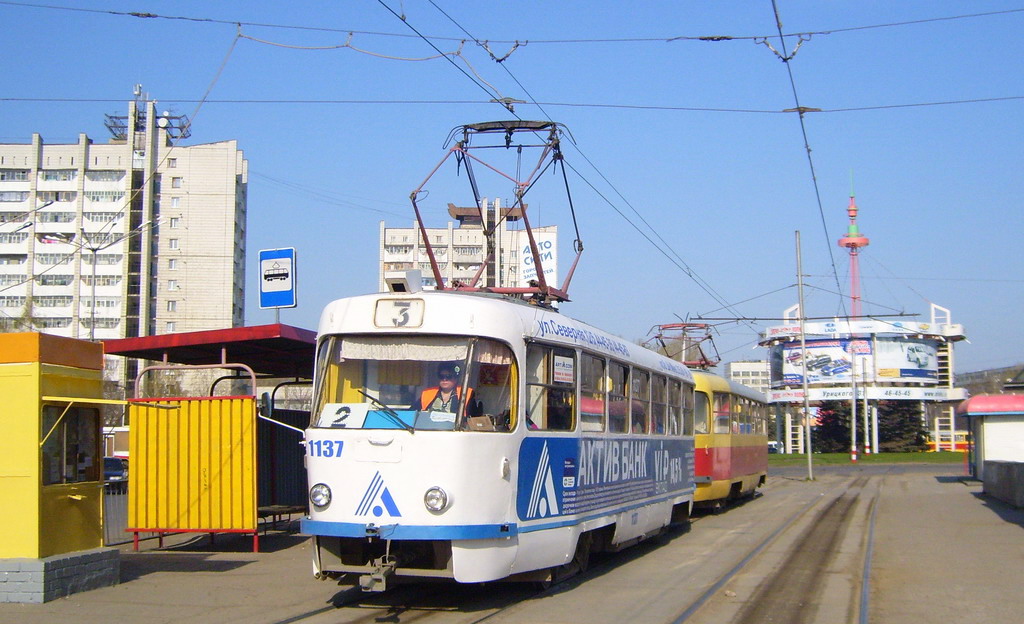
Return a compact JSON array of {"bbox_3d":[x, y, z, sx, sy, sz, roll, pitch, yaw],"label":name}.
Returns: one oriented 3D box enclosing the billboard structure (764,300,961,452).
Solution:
[{"bbox_3d":[32.135,6.309,94.576,17.800,12.706,13.500,-2,-7,19],"label":"billboard structure"}]

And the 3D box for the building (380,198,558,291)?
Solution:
[{"bbox_3d":[-7.612,2.872,190.082,31.000,44.179,18.000,0,-7,0],"label":"building"}]

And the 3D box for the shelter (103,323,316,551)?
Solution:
[{"bbox_3d":[-3.809,2.205,17.832,3.000,3.250,6.200,-2,-7,19],"label":"shelter"}]

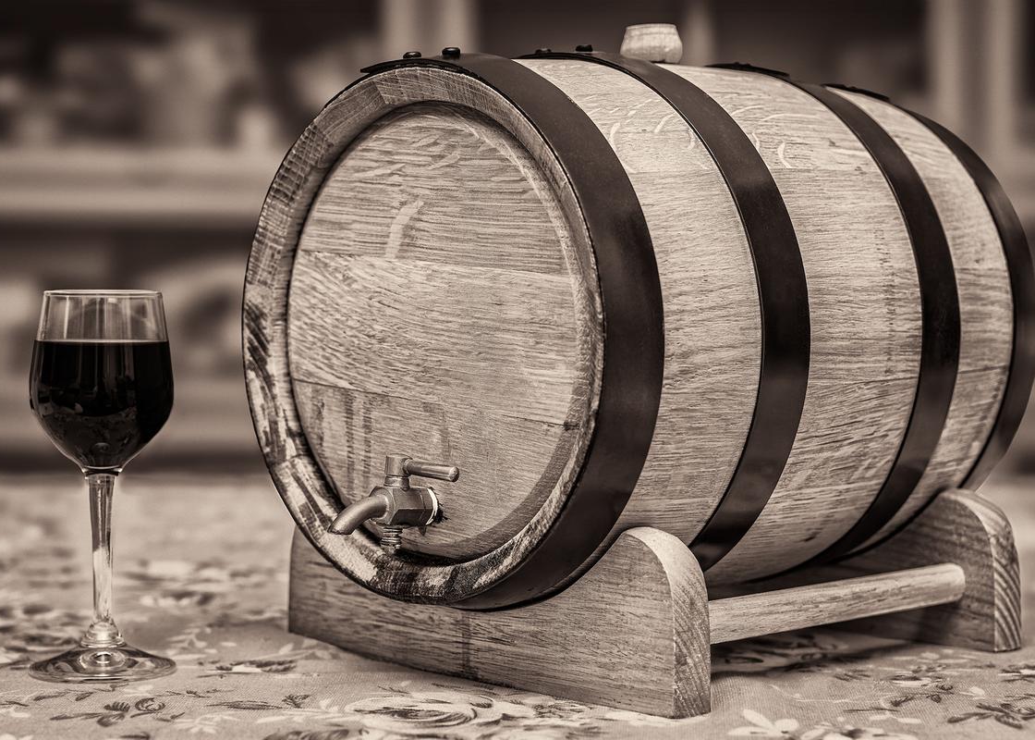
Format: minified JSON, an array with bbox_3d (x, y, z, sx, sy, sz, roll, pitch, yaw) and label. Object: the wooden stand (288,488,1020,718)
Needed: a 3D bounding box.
[{"bbox_3d":[0.076,0.105,1.177,0.289,0.084,0.277,-3,5,-45],"label":"wooden stand"}]

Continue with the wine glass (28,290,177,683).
[{"bbox_3d":[-0.207,0.055,1.077,0.074,0.188,0.074,1,4,0],"label":"wine glass"}]

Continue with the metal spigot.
[{"bbox_3d":[-0.054,0.066,1.028,0.066,0.047,0.057,-3,5,-45],"label":"metal spigot"}]

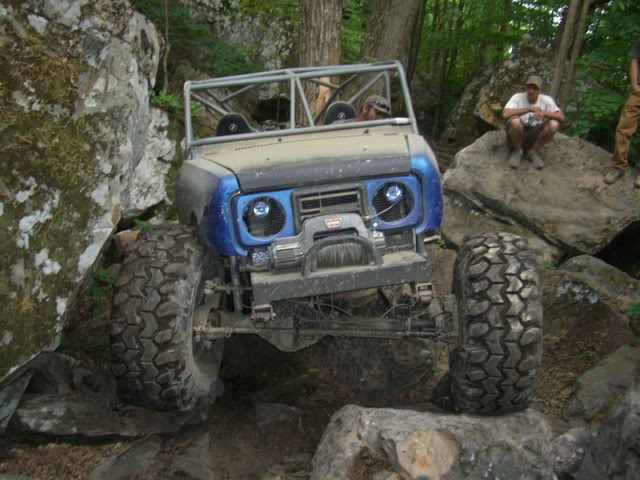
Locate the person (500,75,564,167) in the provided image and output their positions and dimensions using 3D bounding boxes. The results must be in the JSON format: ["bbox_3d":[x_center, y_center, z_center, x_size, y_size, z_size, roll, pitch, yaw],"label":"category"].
[{"bbox_3d":[2.163,-1.206,7.150,0.640,0.950,0.720,2,7,13],"label":"person"}]

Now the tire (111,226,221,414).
[{"bbox_3d":[-0.763,0.394,3.646,0.366,0.943,0.943,2,7,4],"label":"tire"}]

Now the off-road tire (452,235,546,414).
[{"bbox_3d":[0.918,0.435,3.729,0.366,0.943,0.943,2,7,6],"label":"off-road tire"}]

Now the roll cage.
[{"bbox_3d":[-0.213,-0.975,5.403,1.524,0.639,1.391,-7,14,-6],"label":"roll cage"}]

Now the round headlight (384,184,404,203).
[{"bbox_3d":[0.387,-0.241,3.646,0.088,0.088,0.077,-7,14,-6],"label":"round headlight"}]

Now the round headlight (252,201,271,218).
[{"bbox_3d":[-0.298,-0.155,3.574,0.088,0.088,0.077,-7,14,-6],"label":"round headlight"}]

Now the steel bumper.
[{"bbox_3d":[0.086,0.170,3.365,0.824,0.124,0.206,-7,14,-6],"label":"steel bumper"}]

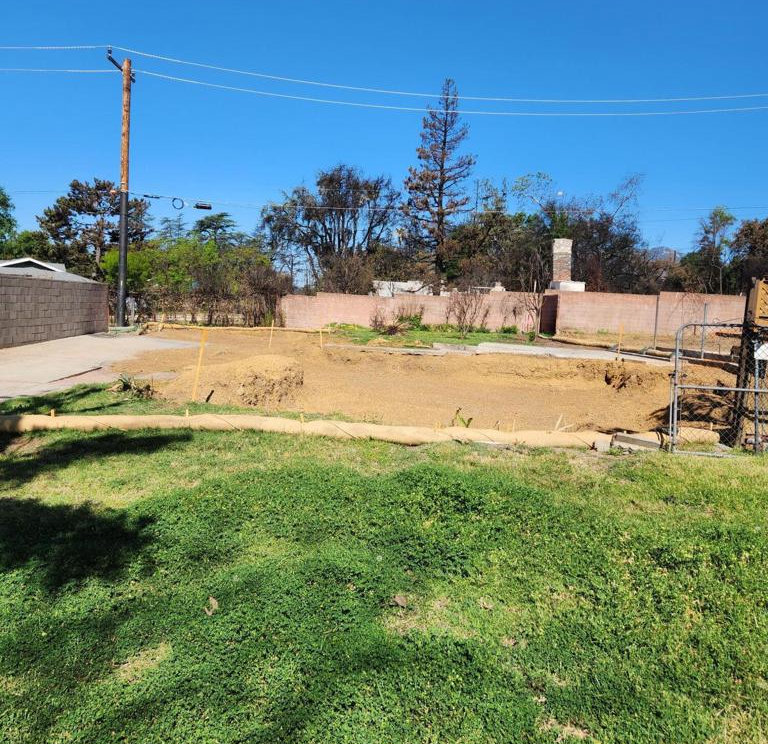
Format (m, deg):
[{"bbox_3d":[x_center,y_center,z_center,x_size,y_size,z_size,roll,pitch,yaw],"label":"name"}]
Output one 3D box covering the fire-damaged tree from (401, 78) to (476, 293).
[{"bbox_3d":[4.087,-12.355,50.000,5.600,17.770,5.500,3,6,4],"label":"fire-damaged tree"}]

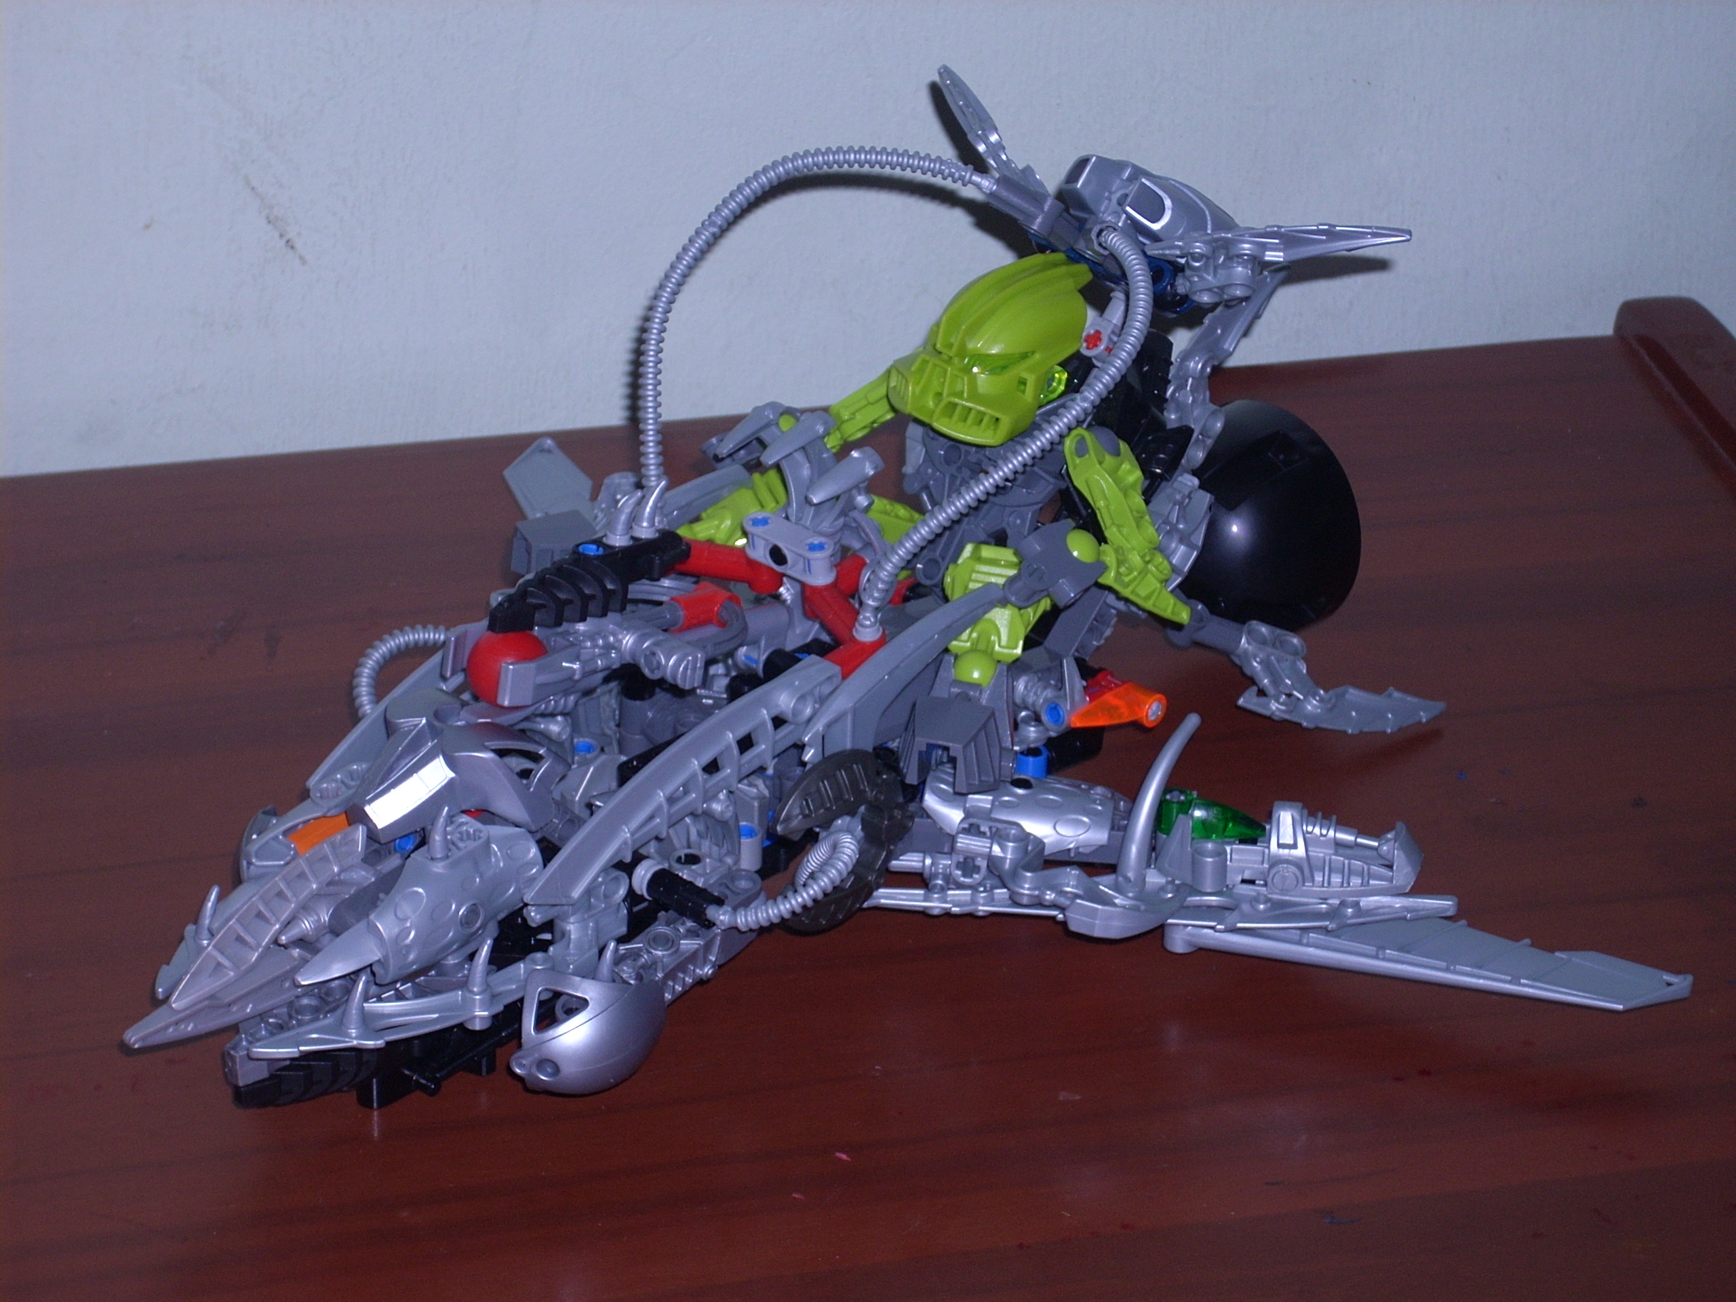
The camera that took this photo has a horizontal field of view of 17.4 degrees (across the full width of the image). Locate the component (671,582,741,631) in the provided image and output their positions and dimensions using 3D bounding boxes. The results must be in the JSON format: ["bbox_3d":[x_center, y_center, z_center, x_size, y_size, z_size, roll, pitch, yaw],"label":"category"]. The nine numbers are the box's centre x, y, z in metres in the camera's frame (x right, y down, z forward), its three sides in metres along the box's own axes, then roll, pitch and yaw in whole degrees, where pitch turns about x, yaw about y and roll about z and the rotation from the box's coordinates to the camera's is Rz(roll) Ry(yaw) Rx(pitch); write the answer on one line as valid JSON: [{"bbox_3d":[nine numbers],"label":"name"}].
[{"bbox_3d":[-0.035,-0.010,1.235,0.015,0.009,0.009,-11,29,-20],"label":"component"}]

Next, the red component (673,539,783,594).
[{"bbox_3d":[-0.031,-0.019,1.248,0.025,0.010,0.007,8,28,16],"label":"red component"}]

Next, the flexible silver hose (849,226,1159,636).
[{"bbox_3d":[0.029,-0.048,1.243,0.022,0.068,0.092,22,34,36],"label":"flexible silver hose"}]

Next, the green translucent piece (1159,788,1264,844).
[{"bbox_3d":[0.074,0.035,1.215,0.024,0.008,0.008,5,27,9],"label":"green translucent piece"}]

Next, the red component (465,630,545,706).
[{"bbox_3d":[-0.074,0.003,1.170,0.017,0.017,0.017,0,26,0],"label":"red component"}]

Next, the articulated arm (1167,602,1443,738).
[{"bbox_3d":[0.098,0.004,1.270,0.060,0.024,0.021,5,27,9],"label":"articulated arm"}]

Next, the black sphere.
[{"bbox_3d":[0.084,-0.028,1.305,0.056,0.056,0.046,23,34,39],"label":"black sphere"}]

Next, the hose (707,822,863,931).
[{"bbox_3d":[-0.017,0.047,1.188,0.013,0.011,0.035,22,34,36],"label":"hose"}]

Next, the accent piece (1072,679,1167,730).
[{"bbox_3d":[0.055,0.012,1.238,0.008,0.009,0.024,23,34,39],"label":"accent piece"}]

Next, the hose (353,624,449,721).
[{"bbox_3d":[-0.102,0.005,1.240,0.022,0.016,0.030,23,34,39],"label":"hose"}]

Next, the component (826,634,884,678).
[{"bbox_3d":[-0.003,0.001,1.222,0.008,0.009,0.015,22,34,36],"label":"component"}]

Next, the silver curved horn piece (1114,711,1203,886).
[{"bbox_3d":[0.062,0.031,1.205,0.019,0.039,0.010,7,27,13],"label":"silver curved horn piece"}]

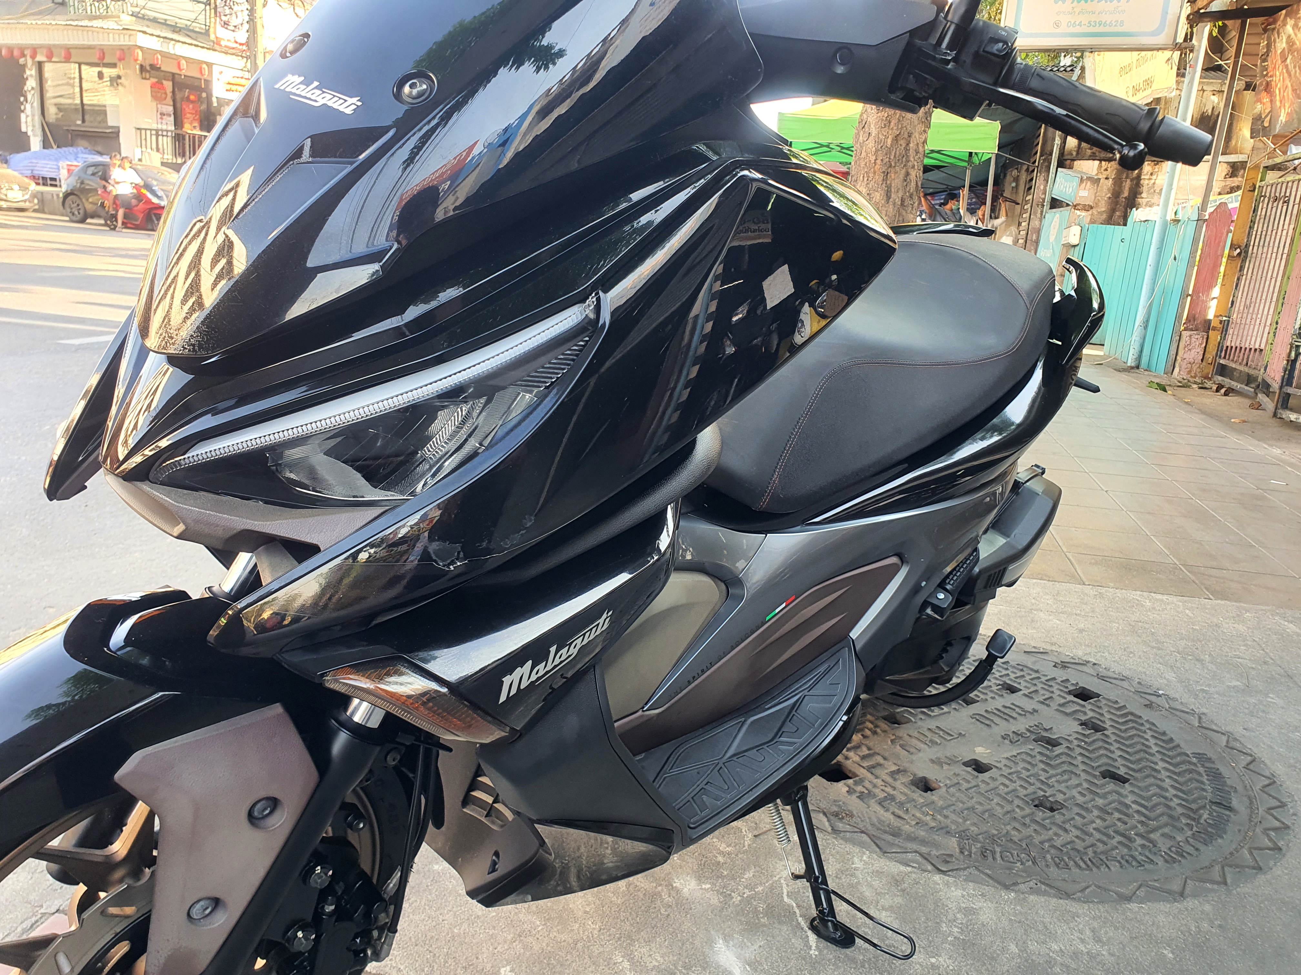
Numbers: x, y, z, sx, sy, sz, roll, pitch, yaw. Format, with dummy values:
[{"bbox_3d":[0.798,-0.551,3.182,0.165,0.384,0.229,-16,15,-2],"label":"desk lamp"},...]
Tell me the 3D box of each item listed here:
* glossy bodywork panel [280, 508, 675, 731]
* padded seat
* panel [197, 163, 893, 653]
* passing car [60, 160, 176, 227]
[{"bbox_3d":[-0.120,0.100,0.781,0.319,0.216,0.124,-3,28,-34],"label":"glossy bodywork panel"},{"bbox_3d":[0.301,-0.217,1.438,0.330,0.280,0.820,29,27,31],"label":"padded seat"},{"bbox_3d":[0.007,-0.103,0.813,0.721,0.278,0.165,-23,43,-37],"label":"panel"},{"bbox_3d":[-11.785,-6.875,22.871,4.150,1.510,1.730,9,16,17],"label":"passing car"}]

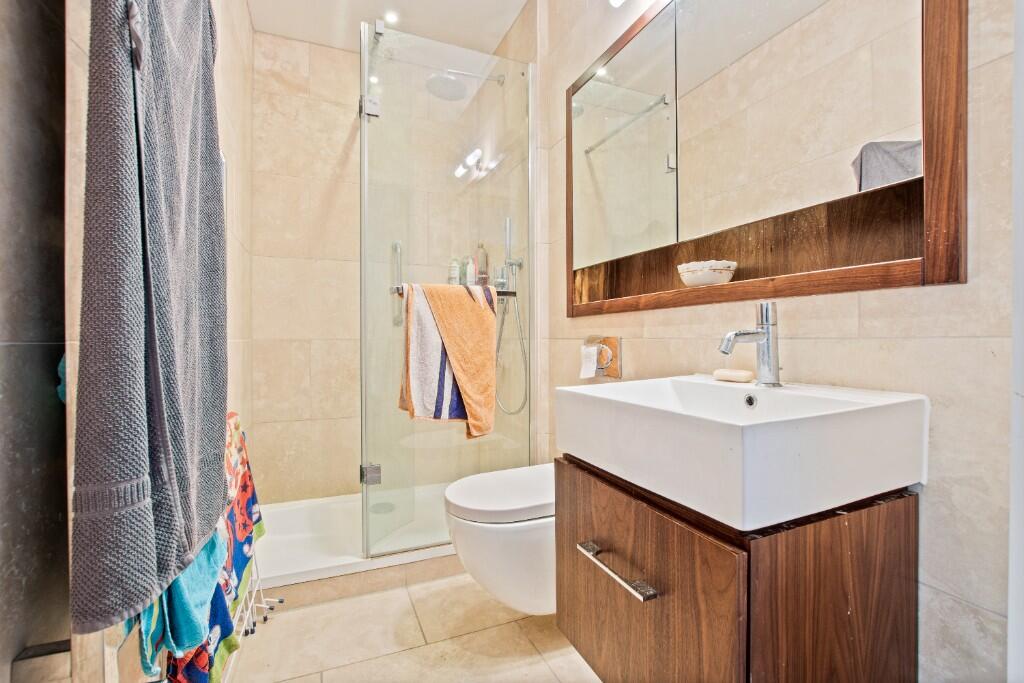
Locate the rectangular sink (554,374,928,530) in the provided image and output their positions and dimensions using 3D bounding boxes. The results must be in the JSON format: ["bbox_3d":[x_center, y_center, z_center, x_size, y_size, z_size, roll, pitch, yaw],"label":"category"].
[{"bbox_3d":[0.388,0.168,0.830,0.426,0.138,0.468,0,0,-24],"label":"rectangular sink"}]

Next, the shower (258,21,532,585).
[{"bbox_3d":[-0.569,-0.179,1.929,1.160,2.050,0.730,0,0,-21],"label":"shower"}]

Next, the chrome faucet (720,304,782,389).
[{"bbox_3d":[0.485,0.008,0.860,0.152,0.173,0.050,0,0,-24],"label":"chrome faucet"}]

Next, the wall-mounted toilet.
[{"bbox_3d":[0.049,0.676,1.453,0.530,0.375,0.365,0,0,-24],"label":"wall-mounted toilet"}]

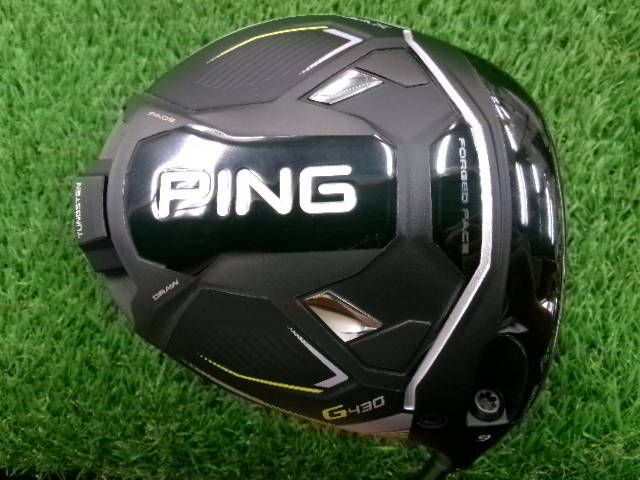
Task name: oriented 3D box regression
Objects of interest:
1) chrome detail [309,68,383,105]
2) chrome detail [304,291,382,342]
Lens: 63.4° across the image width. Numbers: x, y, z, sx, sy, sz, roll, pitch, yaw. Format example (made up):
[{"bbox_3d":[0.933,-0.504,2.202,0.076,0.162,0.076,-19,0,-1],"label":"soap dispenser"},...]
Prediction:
[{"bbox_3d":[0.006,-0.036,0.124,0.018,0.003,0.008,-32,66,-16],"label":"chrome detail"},{"bbox_3d":[0.005,0.017,0.119,0.018,0.003,0.009,39,102,-10],"label":"chrome detail"}]

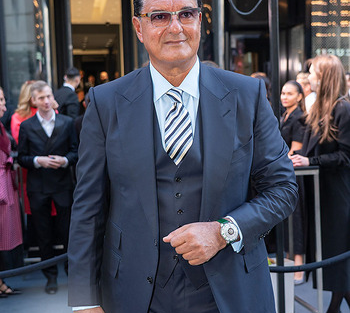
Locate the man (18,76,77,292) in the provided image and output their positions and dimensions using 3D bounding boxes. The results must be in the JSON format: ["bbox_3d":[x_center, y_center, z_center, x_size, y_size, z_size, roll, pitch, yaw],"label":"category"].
[{"bbox_3d":[-1.050,0.260,4.380,0.530,1.770,0.360,-3,5,-14],"label":"man"}]

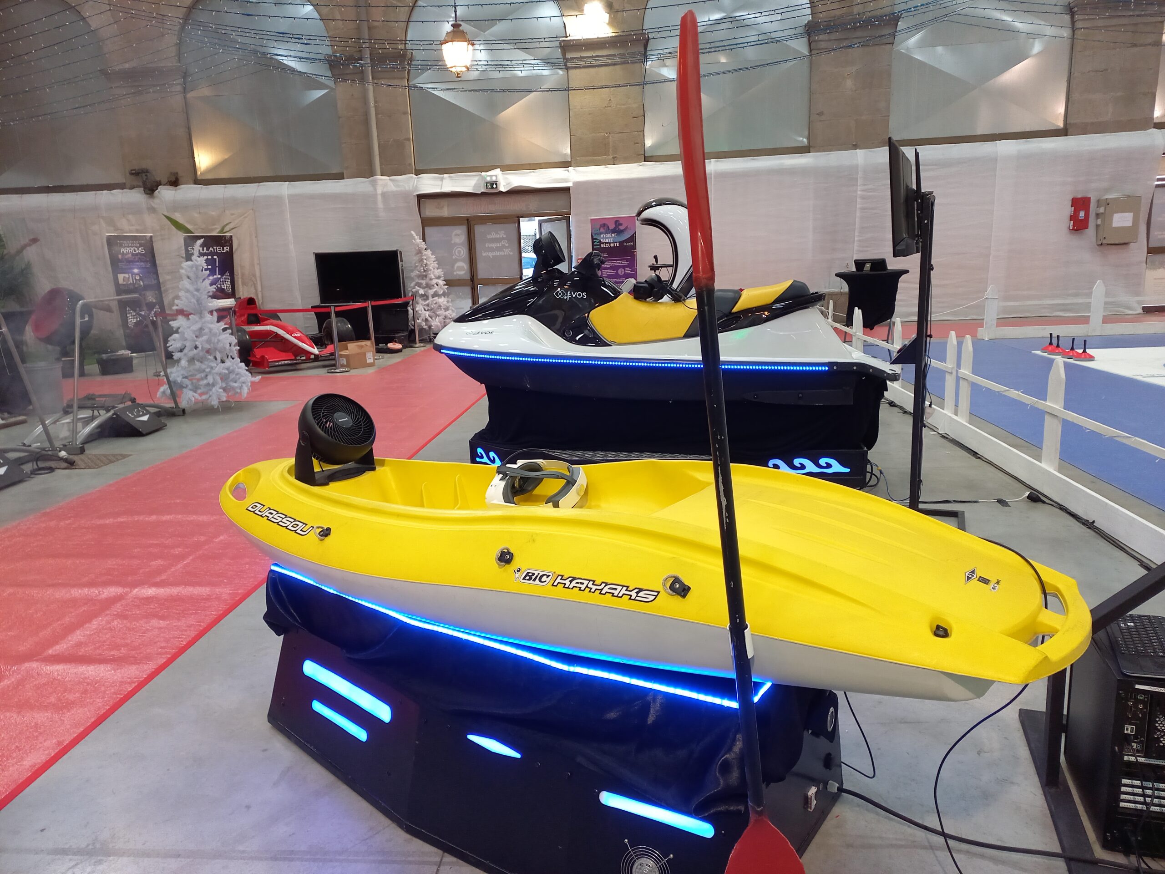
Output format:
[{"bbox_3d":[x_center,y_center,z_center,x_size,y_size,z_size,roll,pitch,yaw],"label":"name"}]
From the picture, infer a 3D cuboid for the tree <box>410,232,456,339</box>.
[{"bbox_3d":[-2.688,-2.738,15.200,0.950,1.940,0.950,-2,13,0],"label":"tree"}]

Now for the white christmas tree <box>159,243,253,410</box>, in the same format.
[{"bbox_3d":[-4.152,-1.239,9.350,1.100,1.840,1.100,-2,13,0],"label":"white christmas tree"}]

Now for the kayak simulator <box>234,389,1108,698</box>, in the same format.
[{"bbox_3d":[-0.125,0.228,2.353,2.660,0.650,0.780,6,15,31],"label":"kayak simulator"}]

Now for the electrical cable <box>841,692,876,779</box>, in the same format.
[{"bbox_3d":[0.755,0.815,2.300,0.110,0.260,0.090,-2,13,0],"label":"electrical cable"}]

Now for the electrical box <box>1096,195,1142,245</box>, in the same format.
[{"bbox_3d":[9.502,-3.836,14.900,0.600,0.790,0.250,-1,13,7],"label":"electrical box"}]

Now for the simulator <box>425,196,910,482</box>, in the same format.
[{"bbox_3d":[0.442,-0.718,5.888,3.258,1.780,1.220,2,13,16],"label":"simulator"}]

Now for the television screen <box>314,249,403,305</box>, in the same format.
[{"bbox_3d":[-3.925,-2.792,14.750,1.470,0.910,0.100,-2,13,2],"label":"television screen"}]

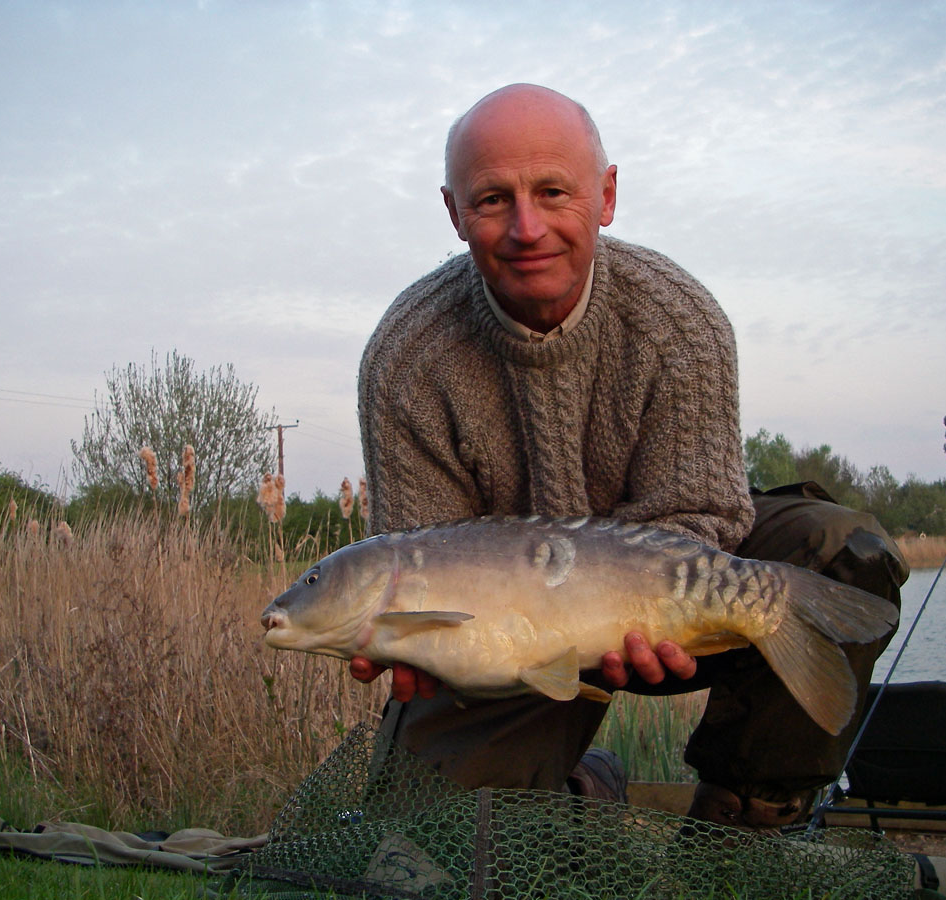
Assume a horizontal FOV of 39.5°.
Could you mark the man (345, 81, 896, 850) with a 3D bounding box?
[{"bbox_3d":[0.180,0.095,1.600,0.640,0.940,0.880,-1,-5,-3],"label":"man"}]

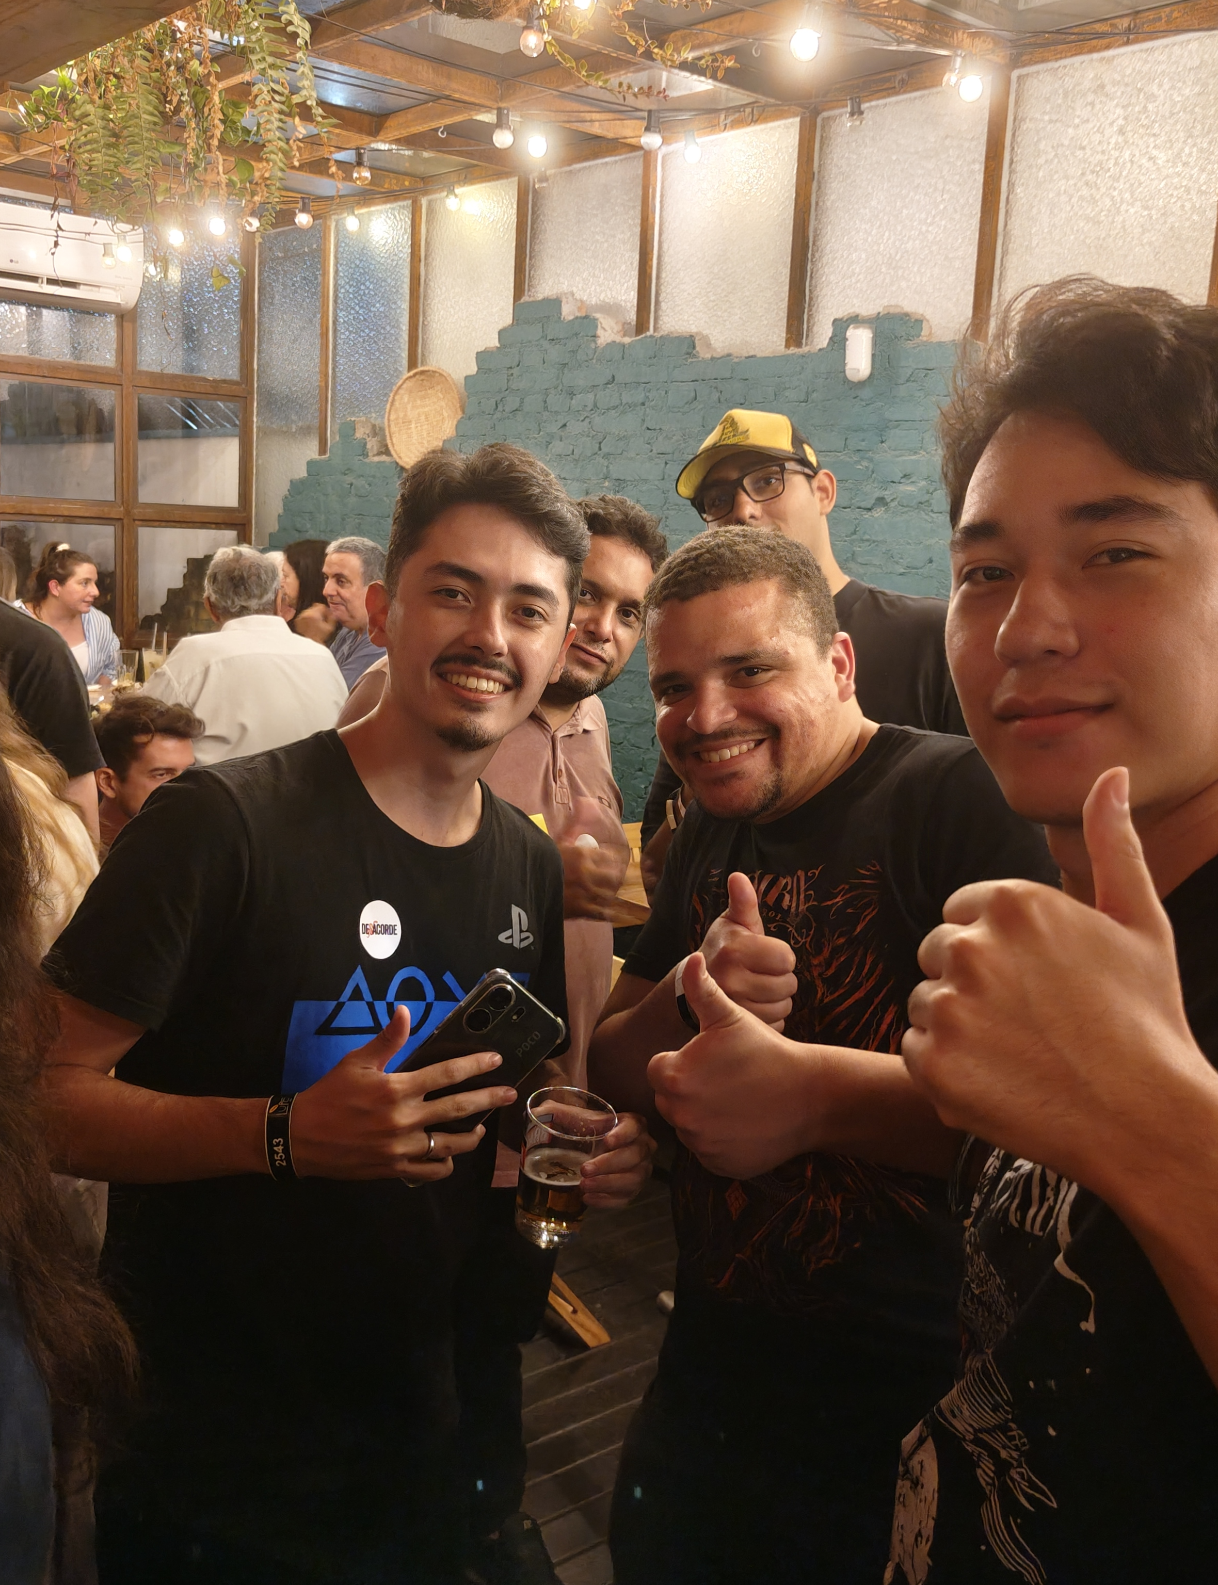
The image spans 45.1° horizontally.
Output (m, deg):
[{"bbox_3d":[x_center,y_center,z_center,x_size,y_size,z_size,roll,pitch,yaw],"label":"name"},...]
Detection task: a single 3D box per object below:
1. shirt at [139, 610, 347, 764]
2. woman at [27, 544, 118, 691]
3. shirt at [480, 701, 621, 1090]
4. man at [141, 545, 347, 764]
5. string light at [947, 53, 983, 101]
[{"bbox_3d":[-0.930,-0.138,3.710,0.550,0.650,0.370,-1,11,-22],"label":"shirt"},{"bbox_3d":[-1.760,-0.184,4.850,0.460,1.240,0.660,-5,13,-38],"label":"woman"},{"bbox_3d":[-0.180,0.120,1.840,0.470,0.670,0.290,-5,13,-38],"label":"shirt"},{"bbox_3d":[-0.980,0.001,3.830,0.540,1.280,0.680,-1,11,-22],"label":"man"},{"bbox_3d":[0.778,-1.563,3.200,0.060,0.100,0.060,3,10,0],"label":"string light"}]

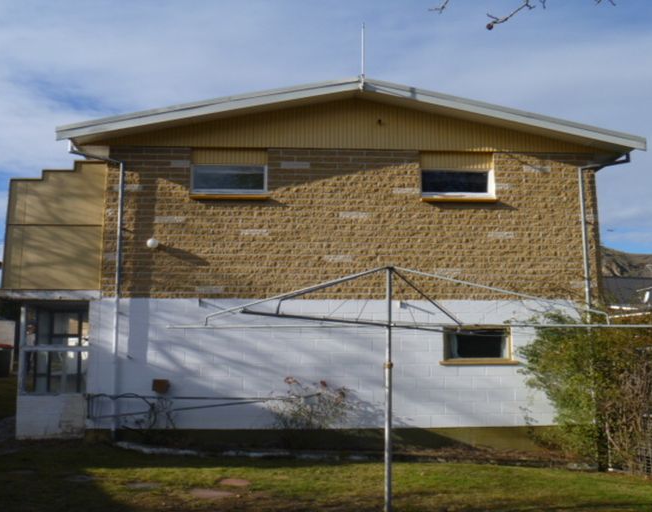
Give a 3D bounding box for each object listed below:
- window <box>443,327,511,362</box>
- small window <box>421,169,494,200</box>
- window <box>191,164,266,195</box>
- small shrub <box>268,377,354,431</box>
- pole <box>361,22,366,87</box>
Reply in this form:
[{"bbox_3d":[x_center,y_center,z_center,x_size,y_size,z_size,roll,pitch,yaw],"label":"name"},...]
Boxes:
[{"bbox_3d":[2.440,1.426,12.037,1.124,0.577,0.100,0,-9,-4],"label":"window"},{"bbox_3d":[2.205,-1.198,12.456,1.255,0.524,0.100,0,-9,-4],"label":"small window"},{"bbox_3d":[-1.580,-1.241,12.180,1.247,0.521,0.100,0,-9,-4],"label":"window"},{"bbox_3d":[-0.217,2.277,11.311,1.274,0.892,0.750,0,-9,-4],"label":"small shrub"},{"bbox_3d":[0.607,-3.289,12.247,0.050,1.140,0.050,0,-9,-4],"label":"pole"}]

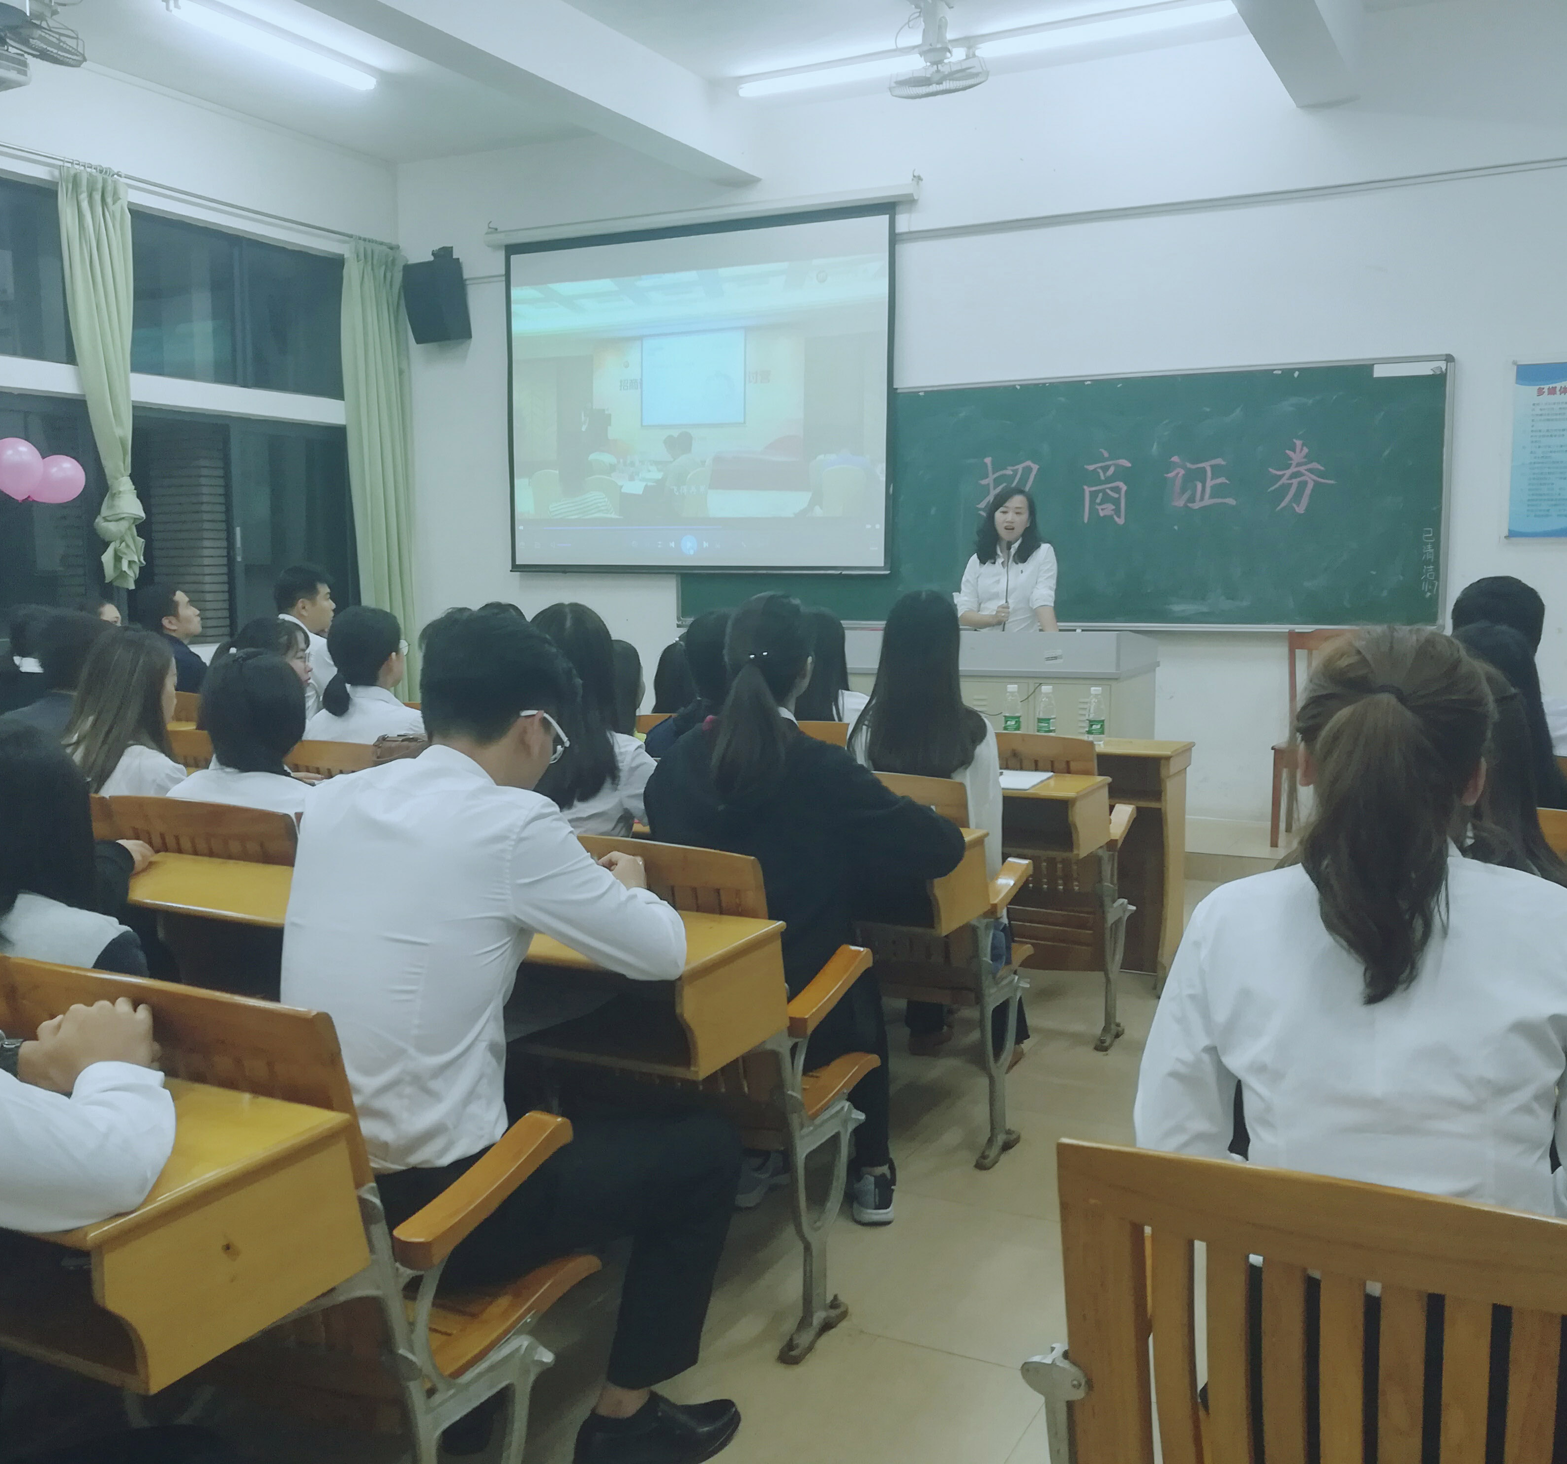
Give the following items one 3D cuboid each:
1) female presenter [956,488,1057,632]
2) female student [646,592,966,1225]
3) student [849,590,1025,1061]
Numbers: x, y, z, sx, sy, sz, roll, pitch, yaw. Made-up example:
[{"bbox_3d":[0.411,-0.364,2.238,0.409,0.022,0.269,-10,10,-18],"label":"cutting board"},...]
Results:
[{"bbox_3d":[1.023,-0.322,6.695,0.470,1.570,0.330,2,7,18],"label":"female presenter"},{"bbox_3d":[0.011,0.374,2.926,0.620,1.300,0.740,3,8,28],"label":"female student"},{"bbox_3d":[0.431,0.291,3.676,0.460,1.300,0.760,3,7,28],"label":"student"}]

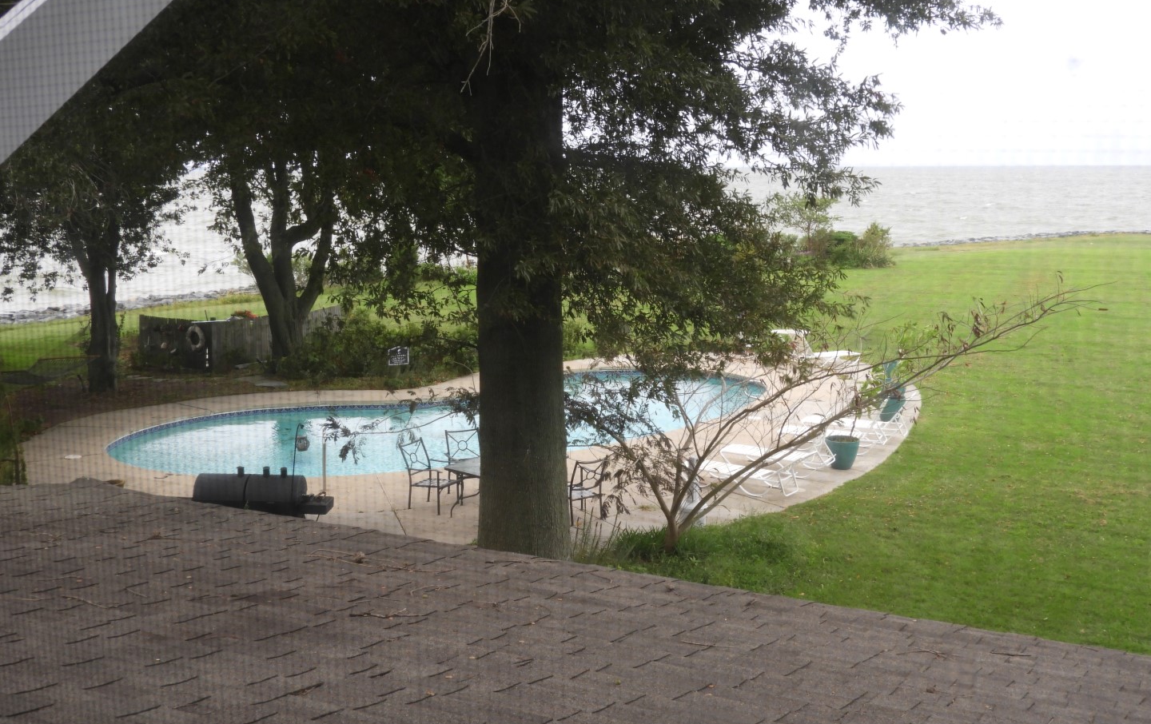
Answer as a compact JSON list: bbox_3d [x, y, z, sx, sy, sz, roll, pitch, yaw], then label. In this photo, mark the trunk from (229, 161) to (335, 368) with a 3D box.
[{"bbox_3d":[-7.090,-2.361,32.073,2.500,4.950,1.500,-2,9,-12],"label":"trunk"}]

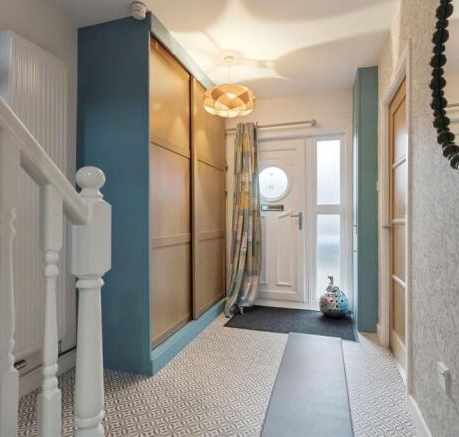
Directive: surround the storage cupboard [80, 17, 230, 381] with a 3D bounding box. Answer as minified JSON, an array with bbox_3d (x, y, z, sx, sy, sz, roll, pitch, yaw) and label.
[{"bbox_3d":[-0.582,-0.163,2.775,0.617,2.445,1.540,0,0,18],"label":"storage cupboard"}]

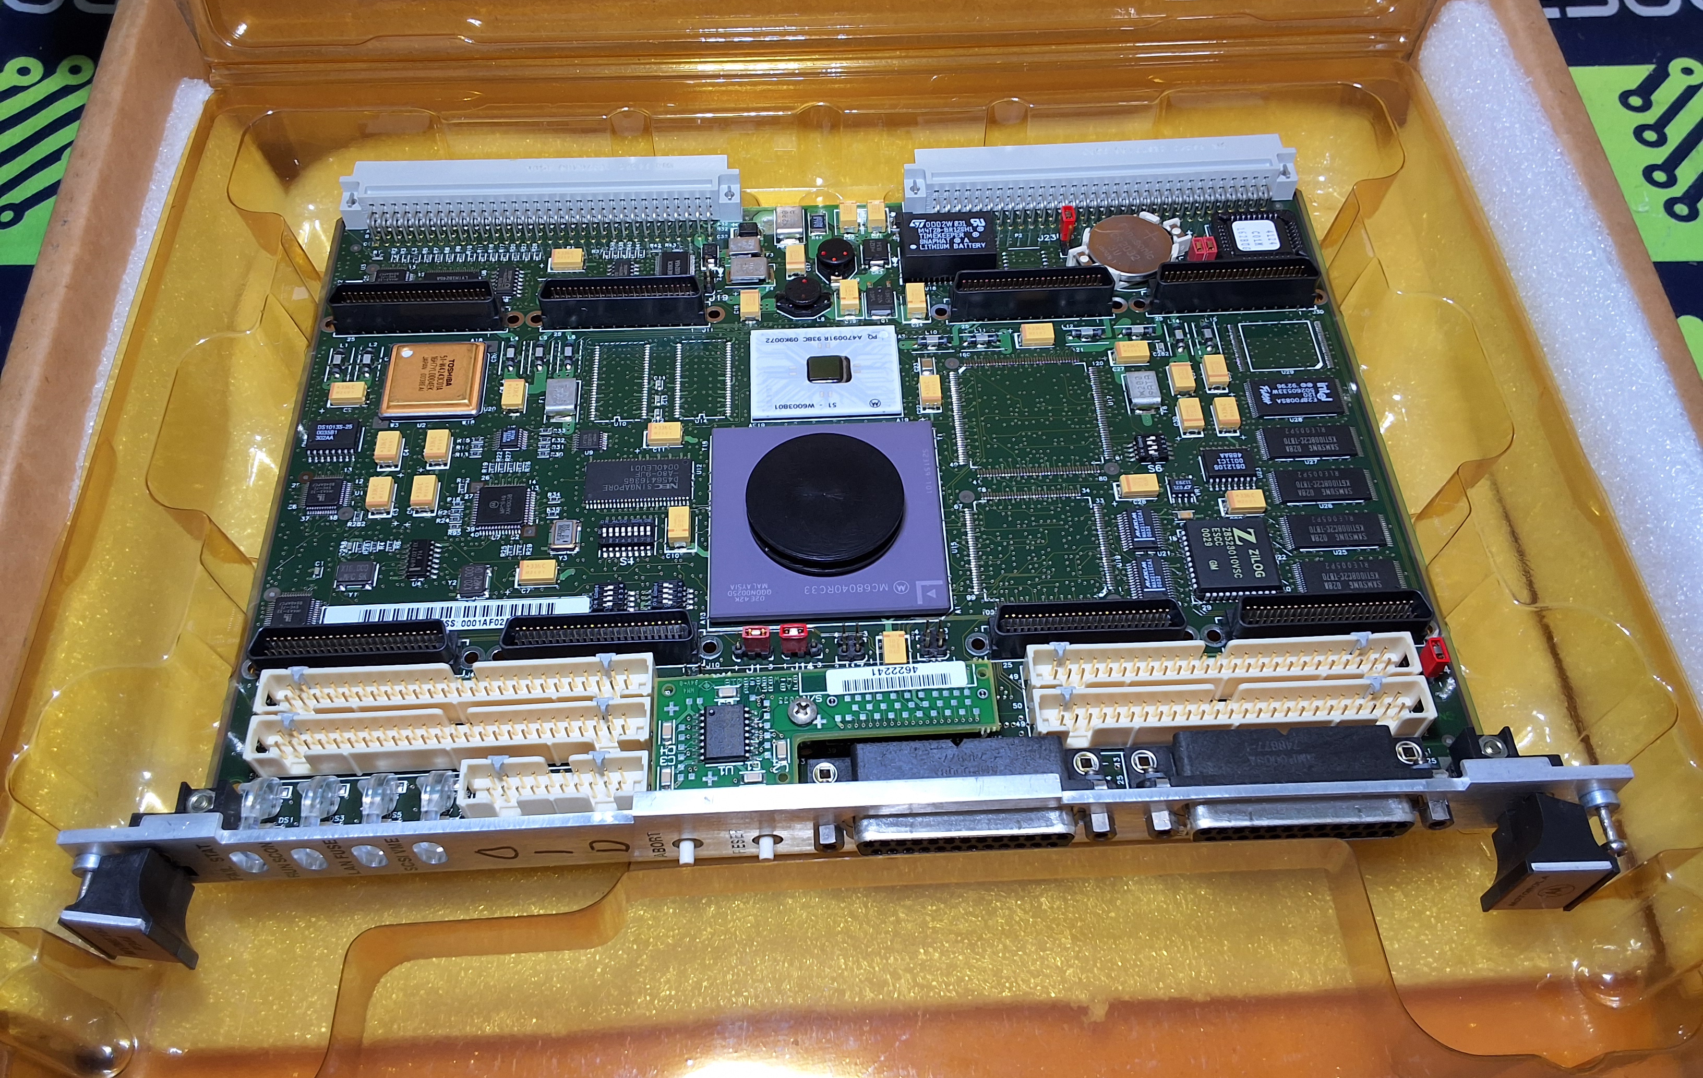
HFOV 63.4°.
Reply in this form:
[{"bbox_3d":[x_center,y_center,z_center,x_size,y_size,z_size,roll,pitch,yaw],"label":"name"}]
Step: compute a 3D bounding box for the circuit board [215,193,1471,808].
[{"bbox_3d":[-0.003,-0.017,0.286,0.233,0.013,0.160,-2,56,-2],"label":"circuit board"}]

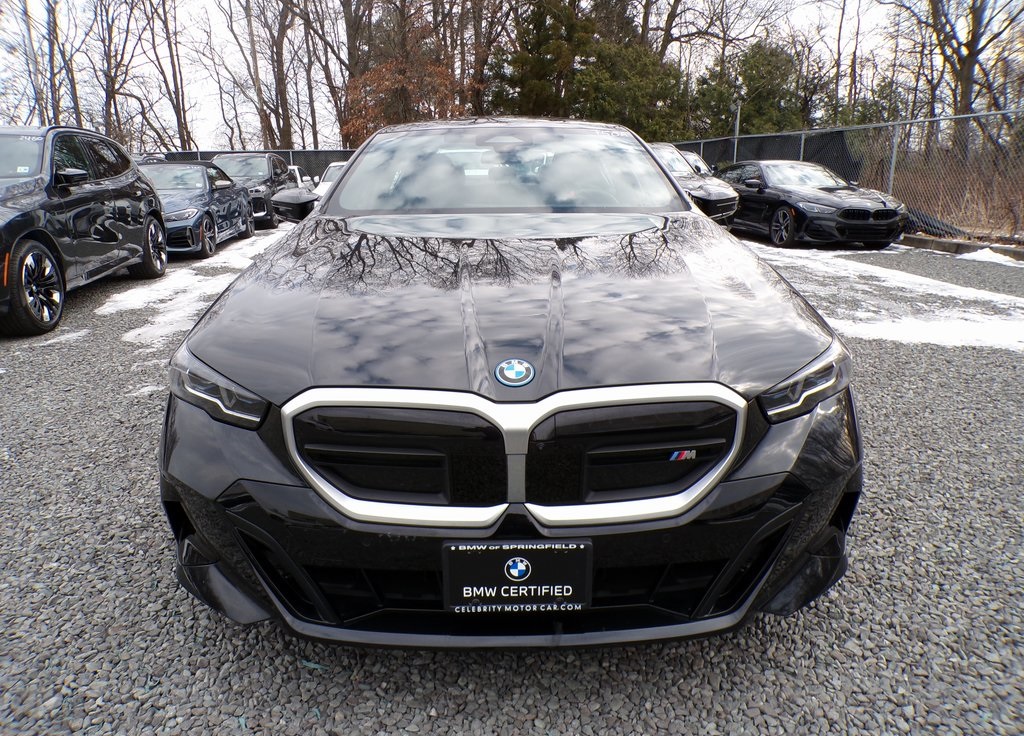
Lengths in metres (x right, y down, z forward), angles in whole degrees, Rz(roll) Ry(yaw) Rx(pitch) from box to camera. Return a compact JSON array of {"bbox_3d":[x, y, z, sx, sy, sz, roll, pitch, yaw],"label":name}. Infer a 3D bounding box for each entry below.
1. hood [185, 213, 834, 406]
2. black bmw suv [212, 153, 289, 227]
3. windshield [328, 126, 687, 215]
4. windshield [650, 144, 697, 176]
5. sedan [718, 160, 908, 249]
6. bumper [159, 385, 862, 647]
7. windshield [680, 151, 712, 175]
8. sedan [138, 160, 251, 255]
[{"bbox_3d":[-0.004,-0.274,2.127,1.620,0.310,1.550,-1,16,0],"label":"hood"},{"bbox_3d":[-6.508,-4.452,17.513,1.890,1.670,4.700,-2,16,-6],"label":"black bmw suv"},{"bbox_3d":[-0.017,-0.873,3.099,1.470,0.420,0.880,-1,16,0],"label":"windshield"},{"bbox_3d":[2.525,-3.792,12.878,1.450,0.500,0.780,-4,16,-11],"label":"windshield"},{"bbox_3d":[4.886,-3.051,12.753,1.920,1.380,4.980,-4,16,-10],"label":"sedan"},{"bbox_3d":[0.004,0.258,1.685,1.870,0.560,0.530,-1,16,0],"label":"bumper"},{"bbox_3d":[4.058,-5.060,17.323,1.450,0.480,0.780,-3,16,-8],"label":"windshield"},{"bbox_3d":[-5.642,-2.733,11.846,1.850,1.385,4.770,-3,16,-7],"label":"sedan"}]

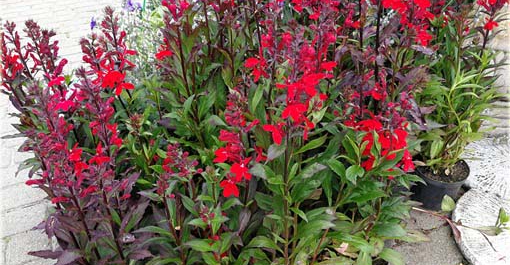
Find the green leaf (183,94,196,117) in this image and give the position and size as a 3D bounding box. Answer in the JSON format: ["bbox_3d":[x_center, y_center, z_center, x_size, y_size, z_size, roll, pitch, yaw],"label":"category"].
[{"bbox_3d":[-0.193,-0.079,1.170,0.040,0.060,0.040,-1,34,0],"label":"green leaf"}]

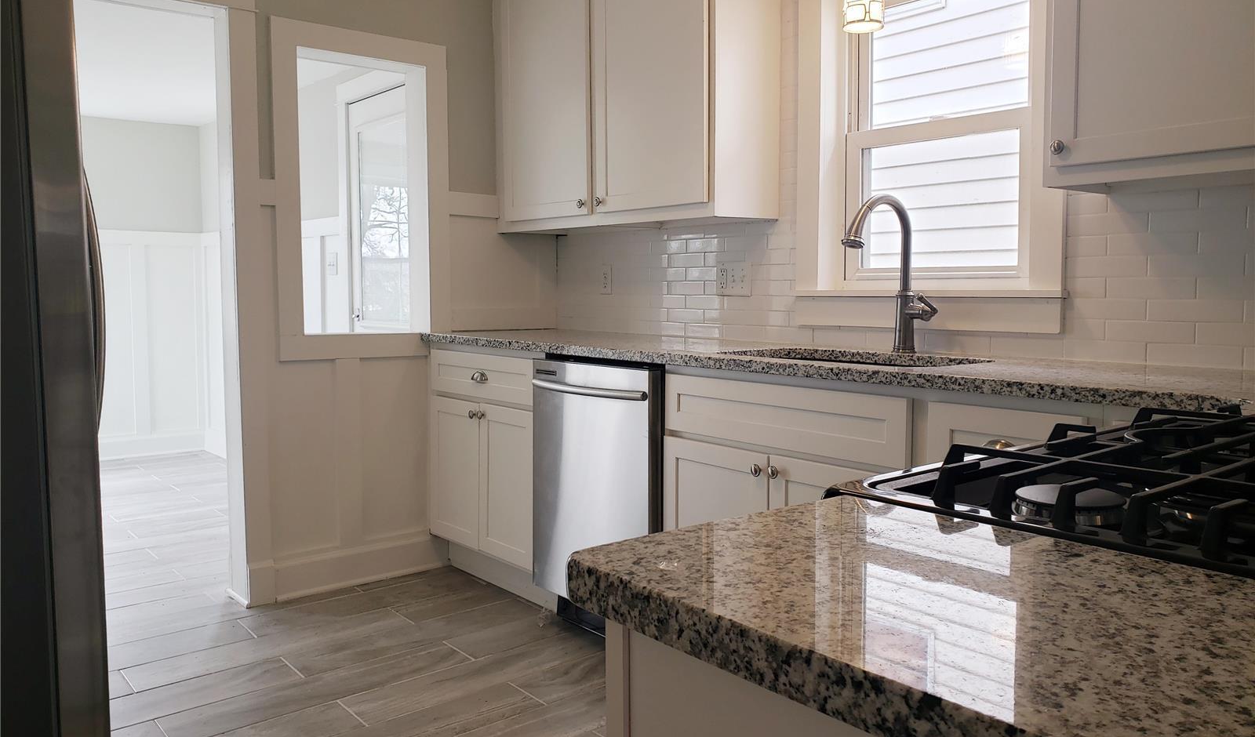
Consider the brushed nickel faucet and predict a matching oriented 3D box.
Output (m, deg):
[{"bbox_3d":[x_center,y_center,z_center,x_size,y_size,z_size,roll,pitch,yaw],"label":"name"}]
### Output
[{"bbox_3d":[0.711,-0.248,2.541,0.275,0.422,0.125,-4,7,-39],"label":"brushed nickel faucet"}]

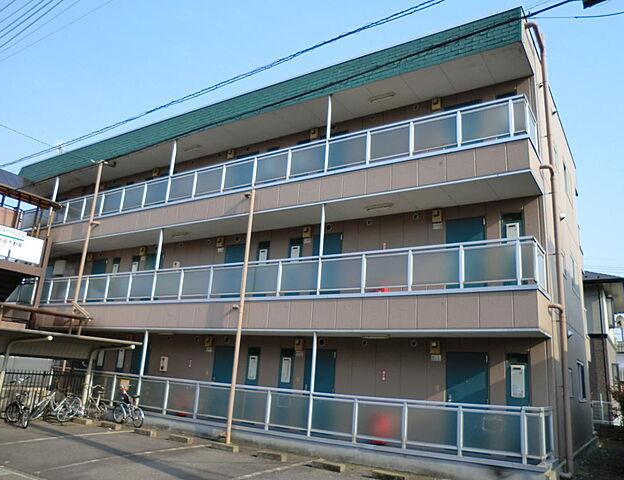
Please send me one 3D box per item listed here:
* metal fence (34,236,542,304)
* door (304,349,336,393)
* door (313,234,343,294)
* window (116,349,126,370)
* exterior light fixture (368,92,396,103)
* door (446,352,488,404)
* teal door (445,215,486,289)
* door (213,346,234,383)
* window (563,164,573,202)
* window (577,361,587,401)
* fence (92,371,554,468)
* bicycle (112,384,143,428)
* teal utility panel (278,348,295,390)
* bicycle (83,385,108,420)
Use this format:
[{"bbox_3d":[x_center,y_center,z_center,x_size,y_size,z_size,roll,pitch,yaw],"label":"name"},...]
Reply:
[{"bbox_3d":[-2.686,1.323,13.678,16.554,0.914,1.216,-6,-18,33],"label":"metal fence"},{"bbox_3d":[0.137,3.552,11.494,0.855,2.000,0.070,-6,-19,32],"label":"door"},{"bbox_3d":[0.331,0.831,12.247,0.845,2.000,0.070,-6,-19,32],"label":"door"},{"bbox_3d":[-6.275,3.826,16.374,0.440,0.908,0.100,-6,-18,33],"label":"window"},{"bbox_3d":[1.738,-3.502,12.358,0.639,0.079,0.138,-6,-18,33],"label":"exterior light fixture"},{"bbox_3d":[3.153,3.260,10.103,0.867,1.928,0.080,-6,-18,33],"label":"door"},{"bbox_3d":[3.237,0.512,10.408,0.817,2.000,0.070,-6,-19,32],"label":"teal door"},{"bbox_3d":[-2.460,3.885,13.745,0.864,1.904,0.080,-6,-18,33],"label":"door"},{"bbox_3d":[7.806,-1.721,15.279,0.100,0.982,1.524,-6,-18,33],"label":"window"},{"bbox_3d":[7.425,3.904,13.746,0.100,0.987,1.524,-6,-18,33],"label":"window"},{"bbox_3d":[-1.376,3.936,11.894,12.877,0.929,1.128,-6,-18,33],"label":"fence"},{"bbox_3d":[-4.585,4.224,12.535,1.500,1.000,0.550,-10,-21,42],"label":"bicycle"},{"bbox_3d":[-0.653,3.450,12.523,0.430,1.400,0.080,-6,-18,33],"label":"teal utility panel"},{"bbox_3d":[-5.859,4.352,13.300,1.500,1.000,0.550,-7,-19,35],"label":"bicycle"}]

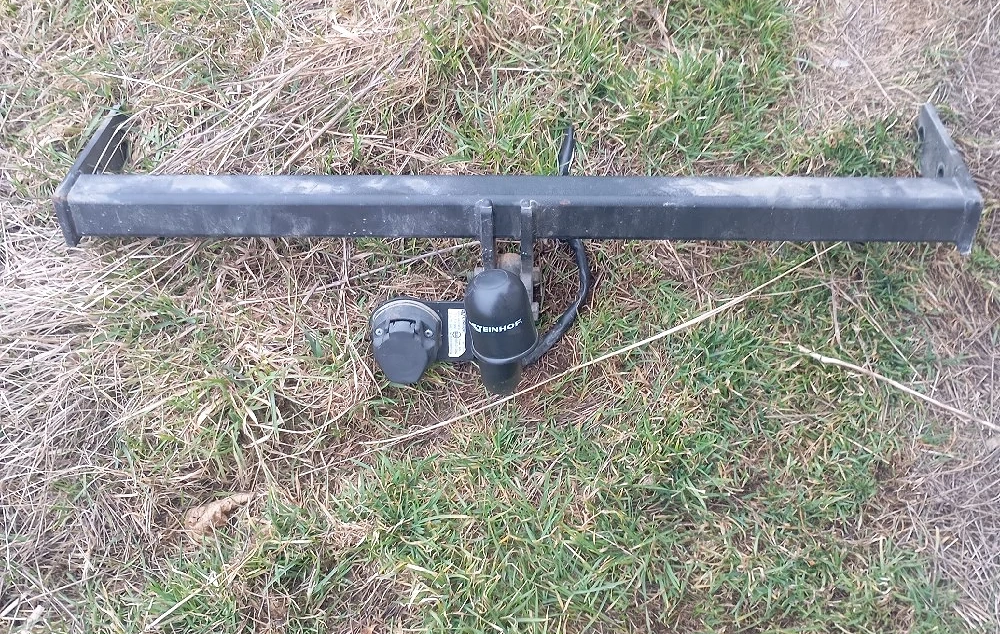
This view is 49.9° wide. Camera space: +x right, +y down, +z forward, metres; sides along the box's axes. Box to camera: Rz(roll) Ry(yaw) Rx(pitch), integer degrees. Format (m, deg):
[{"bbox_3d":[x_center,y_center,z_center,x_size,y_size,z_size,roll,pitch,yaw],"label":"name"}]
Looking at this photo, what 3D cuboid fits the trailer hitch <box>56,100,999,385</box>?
[{"bbox_3d":[0.012,-0.069,1.233,1.018,0.186,0.412,0,39,3],"label":"trailer hitch"}]

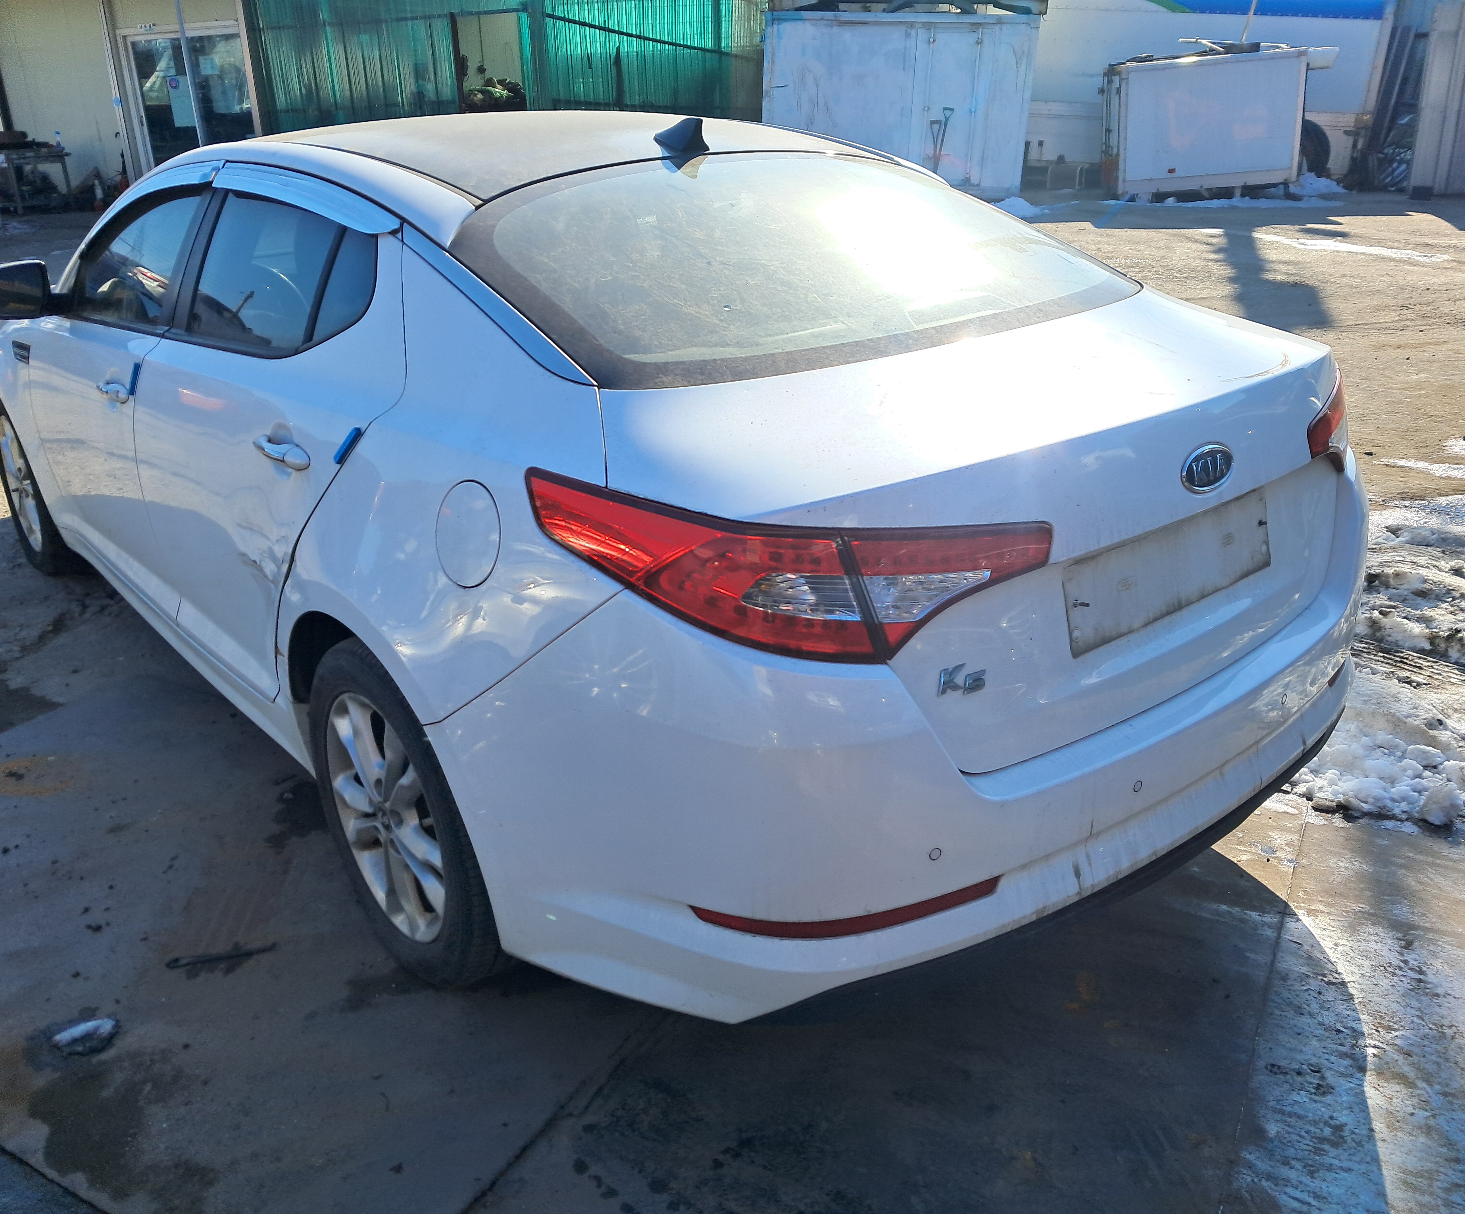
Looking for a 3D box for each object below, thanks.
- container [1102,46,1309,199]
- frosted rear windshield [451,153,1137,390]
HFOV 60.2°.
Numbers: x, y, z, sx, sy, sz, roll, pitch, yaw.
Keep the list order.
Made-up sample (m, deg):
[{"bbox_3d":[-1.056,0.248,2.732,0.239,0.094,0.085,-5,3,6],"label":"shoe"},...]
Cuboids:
[{"bbox_3d":[6.885,-7.111,18.505,2.420,1.720,1.600,-1,22,10],"label":"container"},{"bbox_3d":[0.144,-0.655,2.353,1.340,0.120,0.690,-18,54,-36],"label":"frosted rear windshield"}]

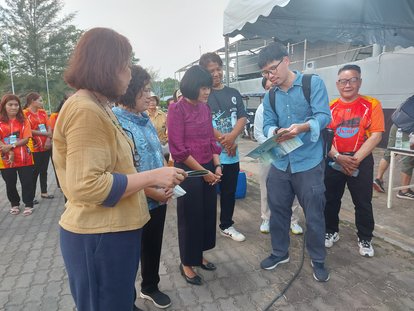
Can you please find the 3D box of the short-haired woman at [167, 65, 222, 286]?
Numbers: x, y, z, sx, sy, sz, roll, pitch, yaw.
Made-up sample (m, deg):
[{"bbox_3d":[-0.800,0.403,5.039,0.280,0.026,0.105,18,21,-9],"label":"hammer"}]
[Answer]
[{"bbox_3d":[-0.081,0.145,2.204,0.440,1.585,0.410,-9,11,-40],"label":"short-haired woman"}]

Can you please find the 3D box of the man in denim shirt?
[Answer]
[{"bbox_3d":[0.653,0.065,2.166,0.550,1.710,0.500,4,10,31],"label":"man in denim shirt"}]

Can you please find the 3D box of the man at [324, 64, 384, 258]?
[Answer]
[{"bbox_3d":[1.266,0.037,2.548,0.520,1.620,0.370,4,10,33],"label":"man"}]

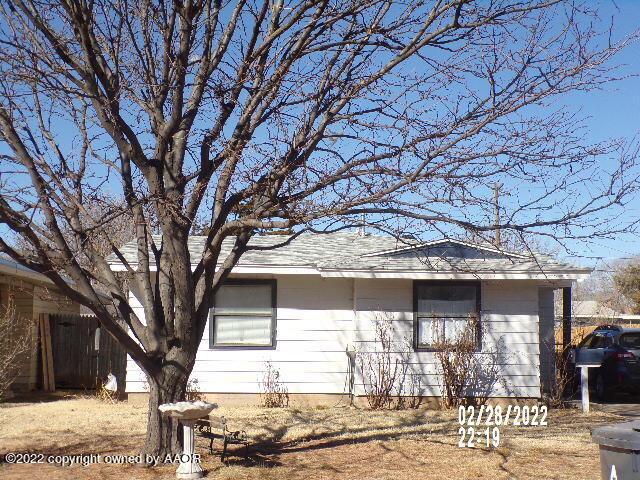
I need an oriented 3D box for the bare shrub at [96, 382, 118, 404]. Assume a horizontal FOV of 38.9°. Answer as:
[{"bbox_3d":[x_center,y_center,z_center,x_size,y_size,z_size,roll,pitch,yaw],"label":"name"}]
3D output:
[{"bbox_3d":[-4.216,3.059,17.996,0.450,0.460,0.430,1,-6,-1],"label":"bare shrub"}]

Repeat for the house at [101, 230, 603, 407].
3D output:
[{"bbox_3d":[0.414,1.738,21.247,9.350,3.800,8.200,1,-6,-1],"label":"house"}]

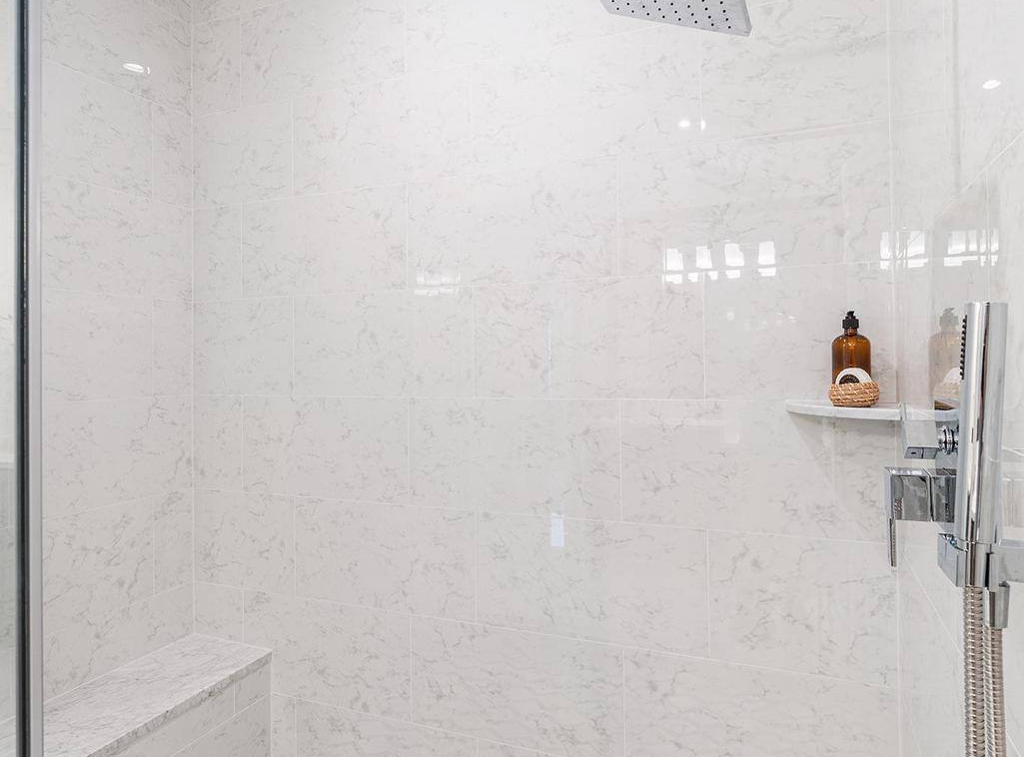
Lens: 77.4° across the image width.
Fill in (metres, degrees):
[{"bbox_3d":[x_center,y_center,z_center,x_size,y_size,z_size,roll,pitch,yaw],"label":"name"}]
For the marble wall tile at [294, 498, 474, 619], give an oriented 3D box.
[{"bbox_3d":[-0.379,0.520,1.852,0.605,0.304,0.010,-1,0,22],"label":"marble wall tile"}]

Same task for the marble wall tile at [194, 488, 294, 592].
[{"bbox_3d":[-0.856,0.524,2.051,0.404,0.306,0.010,0,0,21],"label":"marble wall tile"}]

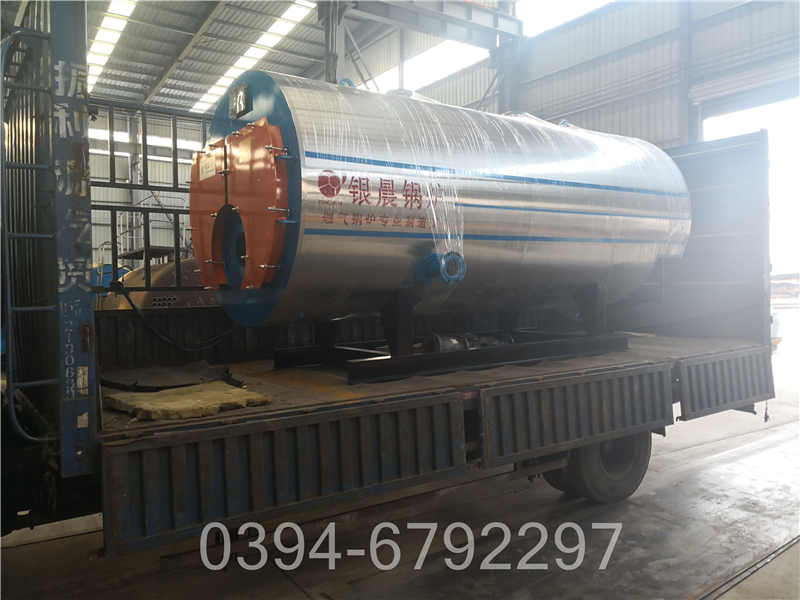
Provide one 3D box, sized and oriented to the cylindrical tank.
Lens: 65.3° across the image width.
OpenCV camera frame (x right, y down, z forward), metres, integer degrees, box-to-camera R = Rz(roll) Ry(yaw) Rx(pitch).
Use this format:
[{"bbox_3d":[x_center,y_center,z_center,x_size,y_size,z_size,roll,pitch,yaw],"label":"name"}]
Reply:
[{"bbox_3d":[0.567,-0.762,5.505,4.354,1.813,1.813,-2,1,-35],"label":"cylindrical tank"}]

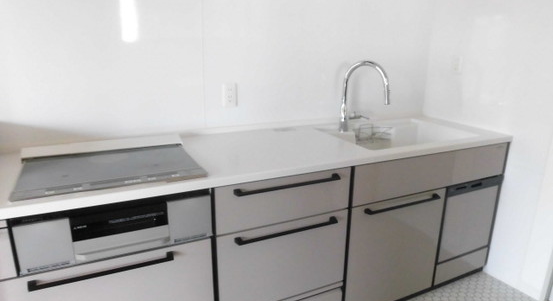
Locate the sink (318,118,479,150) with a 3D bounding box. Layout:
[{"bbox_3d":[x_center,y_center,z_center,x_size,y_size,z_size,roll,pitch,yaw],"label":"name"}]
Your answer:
[{"bbox_3d":[0.660,-0.014,2.163,0.762,0.188,0.495,-7,18,-25],"label":"sink"}]

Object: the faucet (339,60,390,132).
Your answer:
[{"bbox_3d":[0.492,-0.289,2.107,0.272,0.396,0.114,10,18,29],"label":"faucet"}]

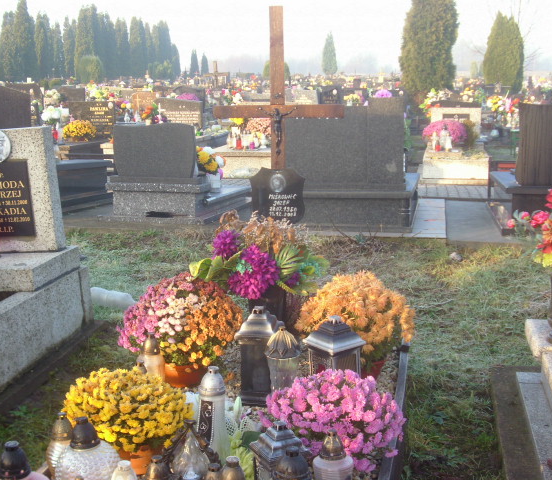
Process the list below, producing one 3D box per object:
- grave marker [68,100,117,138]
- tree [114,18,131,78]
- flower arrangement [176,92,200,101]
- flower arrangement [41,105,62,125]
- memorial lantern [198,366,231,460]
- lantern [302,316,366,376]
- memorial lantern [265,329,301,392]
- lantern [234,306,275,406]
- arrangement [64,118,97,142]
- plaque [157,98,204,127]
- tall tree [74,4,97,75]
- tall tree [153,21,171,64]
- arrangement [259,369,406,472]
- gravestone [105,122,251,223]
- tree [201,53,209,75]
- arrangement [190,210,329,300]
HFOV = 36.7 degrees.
[{"bbox_3d":[-3.176,-2.091,14.522,0.864,0.647,0.120,2,12,12],"label":"grave marker"},{"bbox_3d":[-18.884,-23.503,102.363,2.100,7.256,2.100,0,12,0],"label":"tree"},{"bbox_3d":[-2.274,-3.618,21.500,0.630,0.380,0.600,2,12,11],"label":"flower arrangement"},{"bbox_3d":[-2.886,-1.610,10.695,0.280,0.248,0.250,0,12,0],"label":"flower arrangement"},{"bbox_3d":[-0.220,0.611,2.940,0.100,0.340,0.100,0,11,0],"label":"memorial lantern"},{"bbox_3d":[0.250,0.488,3.567,0.185,0.333,0.185,11,16,44],"label":"lantern"},{"bbox_3d":[0.025,0.487,3.223,0.132,0.310,0.132,0,12,0],"label":"memorial lantern"},{"bbox_3d":[-0.081,0.454,3.272,0.157,0.391,0.157,1,12,3],"label":"lantern"},{"bbox_3d":[-3.254,-1.813,13.814,0.498,0.355,0.473,0,11,0],"label":"arrangement"},{"bbox_3d":[-1.812,-2.378,15.700,0.880,0.580,0.140,2,12,11],"label":"plaque"},{"bbox_3d":[-20.505,-21.224,89.559,2.600,7.858,2.600,0,12,0],"label":"tall tree"},{"bbox_3d":[-11.231,-18.526,82.975,1.583,6.519,1.583,0,11,0],"label":"tall tree"},{"bbox_3d":[0.200,0.626,2.900,0.500,0.340,0.480,2,12,11],"label":"arrangement"},{"bbox_3d":[-1.050,-0.868,9.309,1.060,1.000,2.100,2,12,11],"label":"gravestone"},{"bbox_3d":[-8.805,-21.187,102.841,0.985,3.883,0.985,0,11,0],"label":"tree"},{"bbox_3d":[-0.078,0.075,3.928,0.600,0.368,0.460,1,12,3],"label":"arrangement"}]

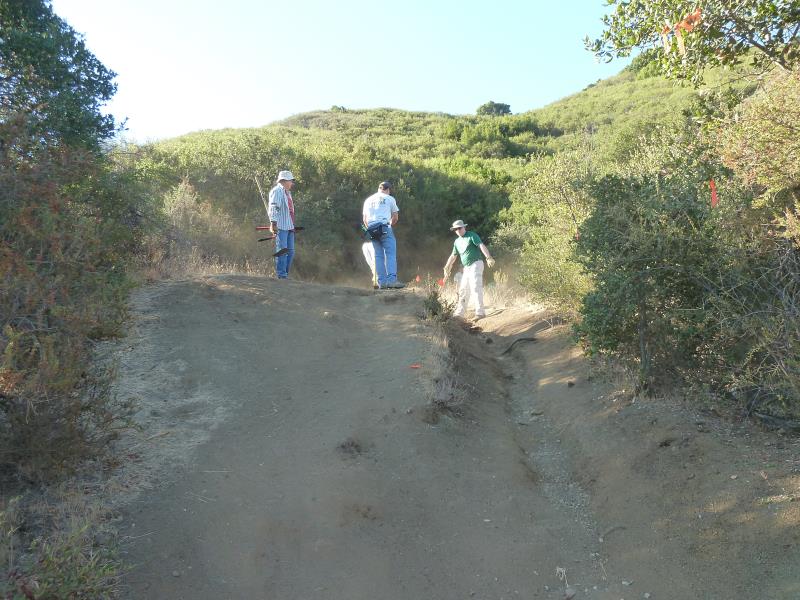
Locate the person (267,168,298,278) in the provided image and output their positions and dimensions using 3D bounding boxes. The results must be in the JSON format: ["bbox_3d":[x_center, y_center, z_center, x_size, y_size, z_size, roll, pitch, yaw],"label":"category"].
[{"bbox_3d":[-1.949,-1.252,10.350,0.420,1.790,0.520,0,0,25],"label":"person"}]

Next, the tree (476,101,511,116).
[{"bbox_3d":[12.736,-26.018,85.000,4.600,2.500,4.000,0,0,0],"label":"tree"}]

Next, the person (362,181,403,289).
[{"bbox_3d":[-0.286,-1.062,10.200,0.580,1.750,0.450,0,0,22],"label":"person"}]

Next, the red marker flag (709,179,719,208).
[{"bbox_3d":[2.813,-0.956,5.600,0.060,0.260,0.030,0,0,18],"label":"red marker flag"}]

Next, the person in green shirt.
[{"bbox_3d":[1.164,-0.518,10.600,0.820,1.680,0.500,0,0,25],"label":"person in green shirt"}]

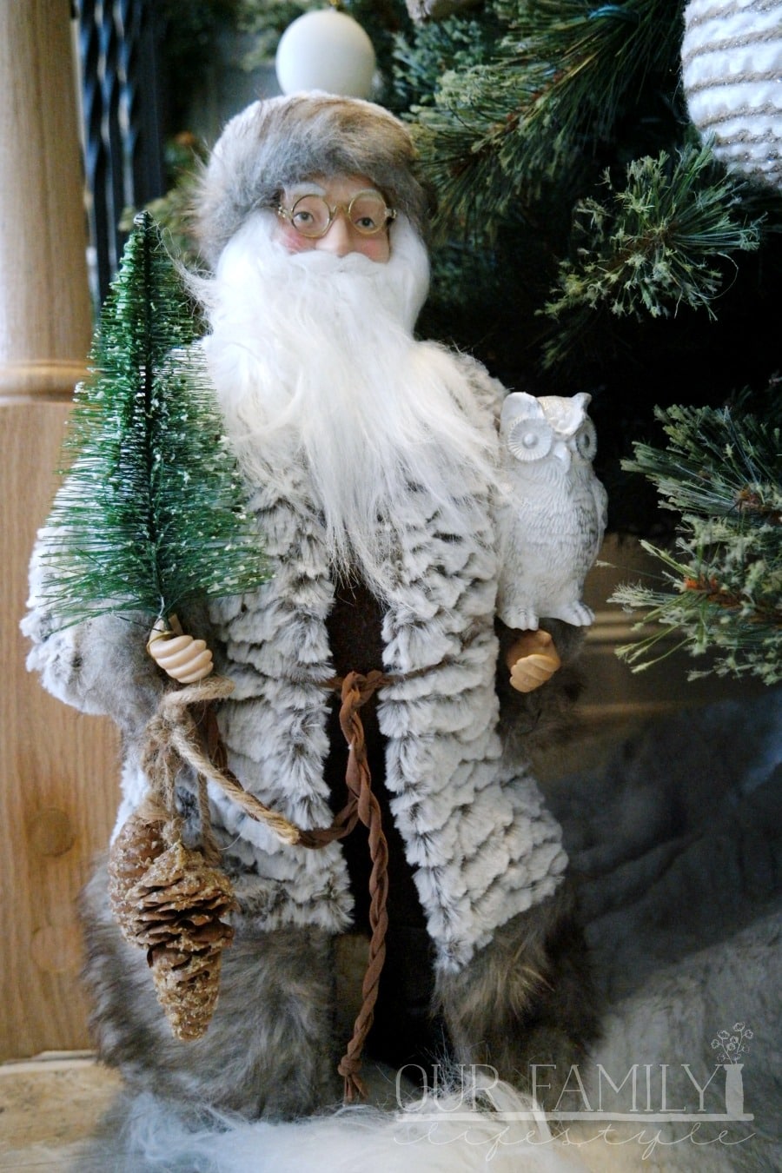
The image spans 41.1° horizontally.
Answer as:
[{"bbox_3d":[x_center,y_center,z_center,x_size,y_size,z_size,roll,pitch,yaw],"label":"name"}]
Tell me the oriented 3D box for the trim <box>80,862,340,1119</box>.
[{"bbox_3d":[-0.095,0.199,0.547,0.137,0.096,0.104,0,12,-2],"label":"trim"}]

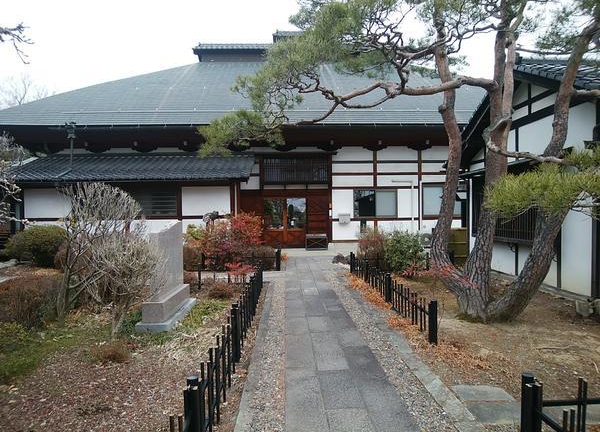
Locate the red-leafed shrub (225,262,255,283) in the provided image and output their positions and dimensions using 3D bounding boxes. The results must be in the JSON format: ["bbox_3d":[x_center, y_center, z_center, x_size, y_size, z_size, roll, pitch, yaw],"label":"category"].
[{"bbox_3d":[-1.230,1.163,7.750,0.600,0.450,0.500,0,1,0],"label":"red-leafed shrub"}]

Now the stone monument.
[{"bbox_3d":[-1.845,0.763,5.400,0.420,1.330,1.350,0,1,-2],"label":"stone monument"}]

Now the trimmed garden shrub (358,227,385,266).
[{"bbox_3d":[1.847,0.837,9.850,0.820,1.030,0.800,0,1,0],"label":"trimmed garden shrub"}]

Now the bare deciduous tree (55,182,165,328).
[{"bbox_3d":[-2.447,0.476,4.950,1.270,1.920,1.150,0,1,0],"label":"bare deciduous tree"}]

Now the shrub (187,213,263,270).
[{"bbox_3d":[-2.000,0.598,10.100,2.000,1.500,1.500,0,1,0],"label":"shrub"}]

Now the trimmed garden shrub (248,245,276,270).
[{"bbox_3d":[-0.995,1.037,9.850,0.760,0.630,0.700,0,1,0],"label":"trimmed garden shrub"}]

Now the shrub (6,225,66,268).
[{"bbox_3d":[-7.041,0.797,10.150,1.480,1.100,1.350,0,1,0],"label":"shrub"}]

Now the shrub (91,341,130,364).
[{"bbox_3d":[-1.953,1.358,3.930,0.380,0.190,0.360,0,1,0],"label":"shrub"}]

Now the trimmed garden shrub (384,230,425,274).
[{"bbox_3d":[2.535,0.827,9.250,0.980,1.070,0.920,0,1,0],"label":"trimmed garden shrub"}]

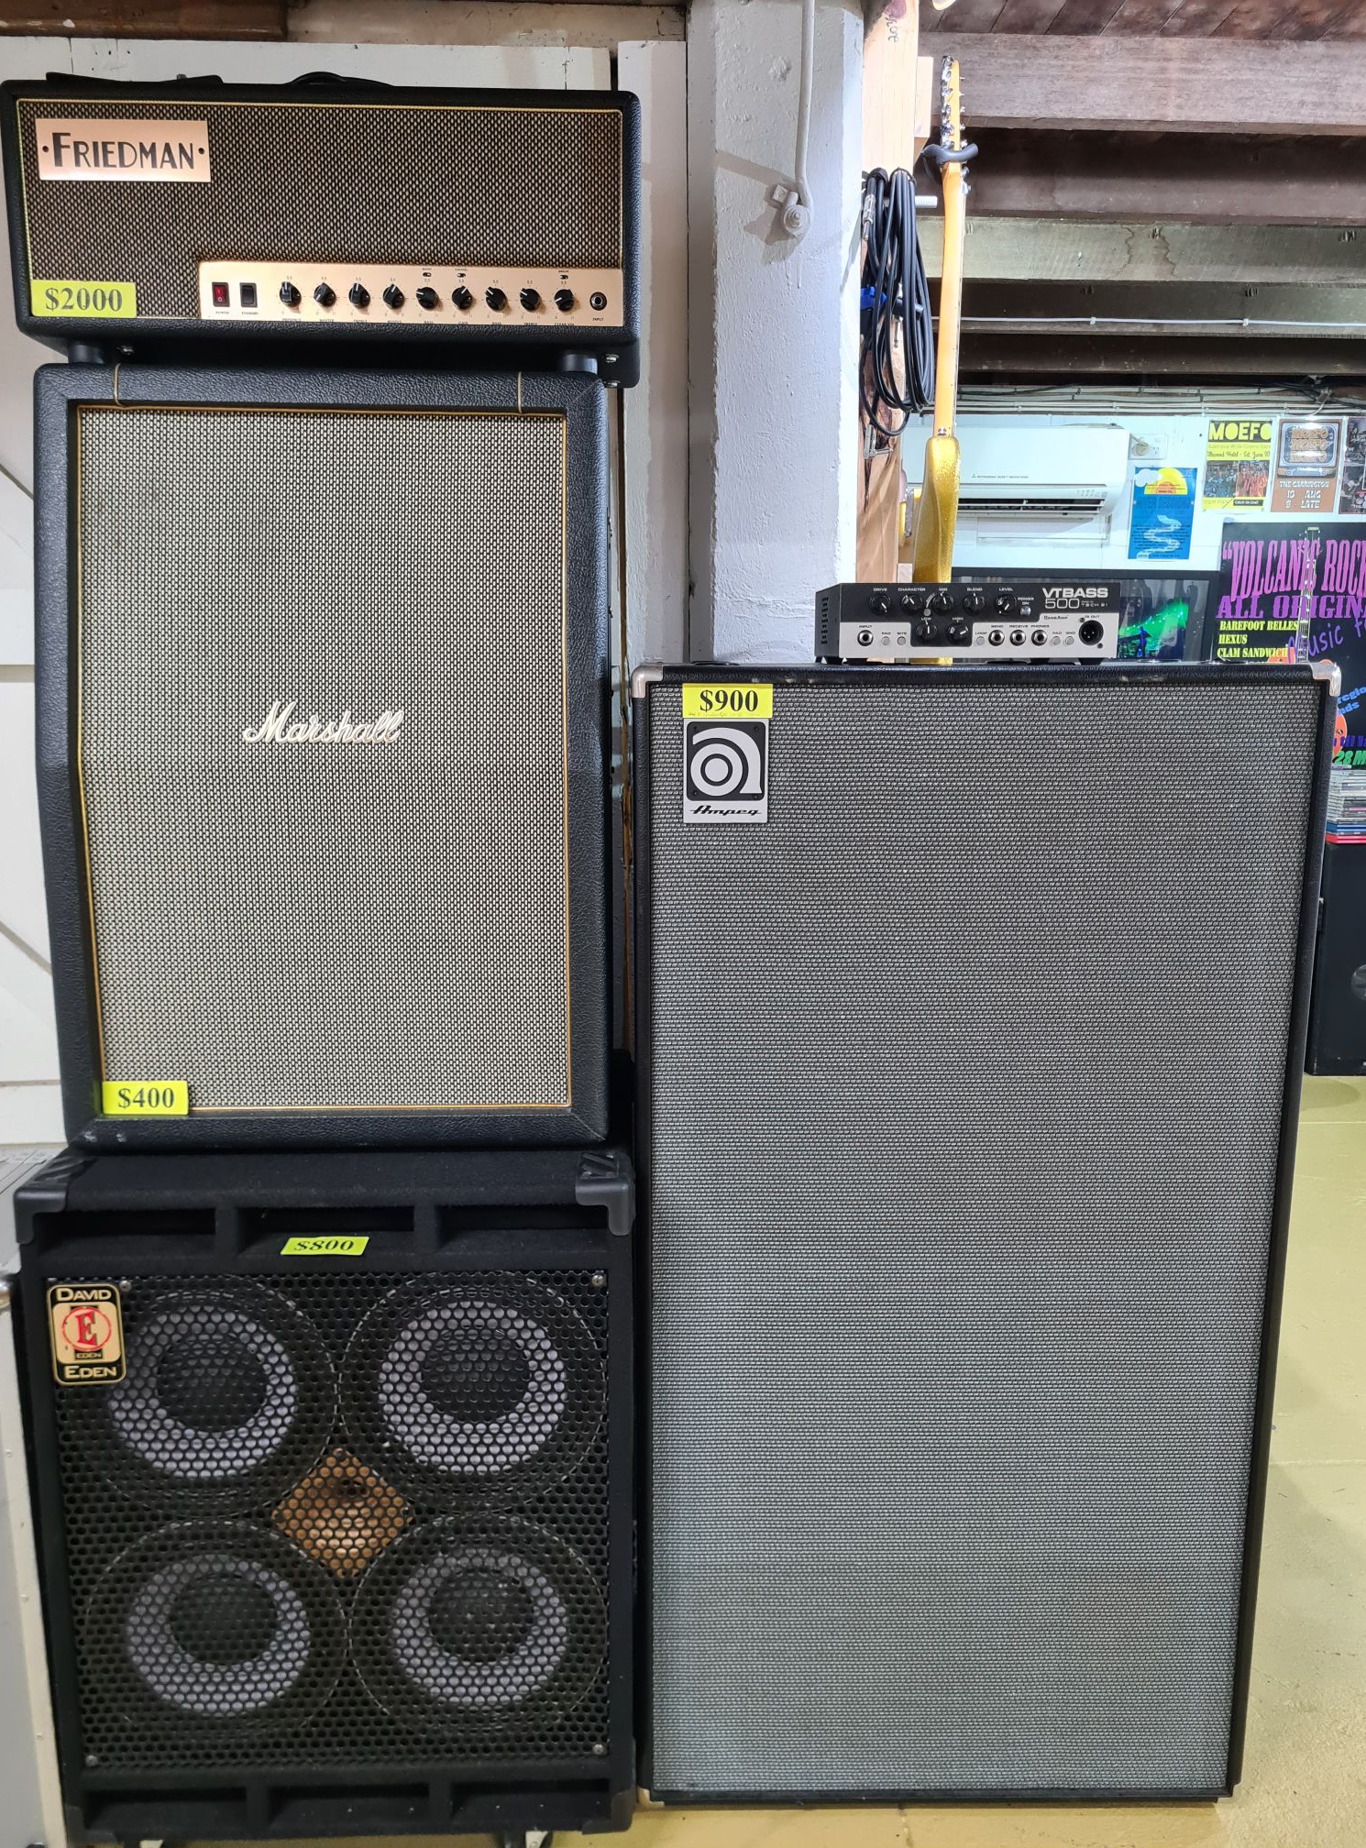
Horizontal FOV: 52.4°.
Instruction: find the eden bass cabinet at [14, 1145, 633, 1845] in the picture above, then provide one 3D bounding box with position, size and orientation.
[{"bbox_3d":[-0.338,0.555,1.574,0.574,0.723,0.455,0,10,-2],"label":"eden bass cabinet"}]

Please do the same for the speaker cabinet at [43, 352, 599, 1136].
[{"bbox_3d":[-0.343,-0.173,1.467,0.525,0.744,0.345,0,10,-3],"label":"speaker cabinet"}]

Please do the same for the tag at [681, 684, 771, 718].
[{"bbox_3d":[0.042,-0.209,1.301,0.084,0.032,0.004,0,11,0],"label":"tag"}]

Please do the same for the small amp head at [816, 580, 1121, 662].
[{"bbox_3d":[0.287,-0.312,1.464,0.270,0.080,0.243,0,11,0],"label":"small amp head"}]

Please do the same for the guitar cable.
[{"bbox_3d":[0.304,-0.883,1.974,0.113,0.364,0.085,0,11,0],"label":"guitar cable"}]

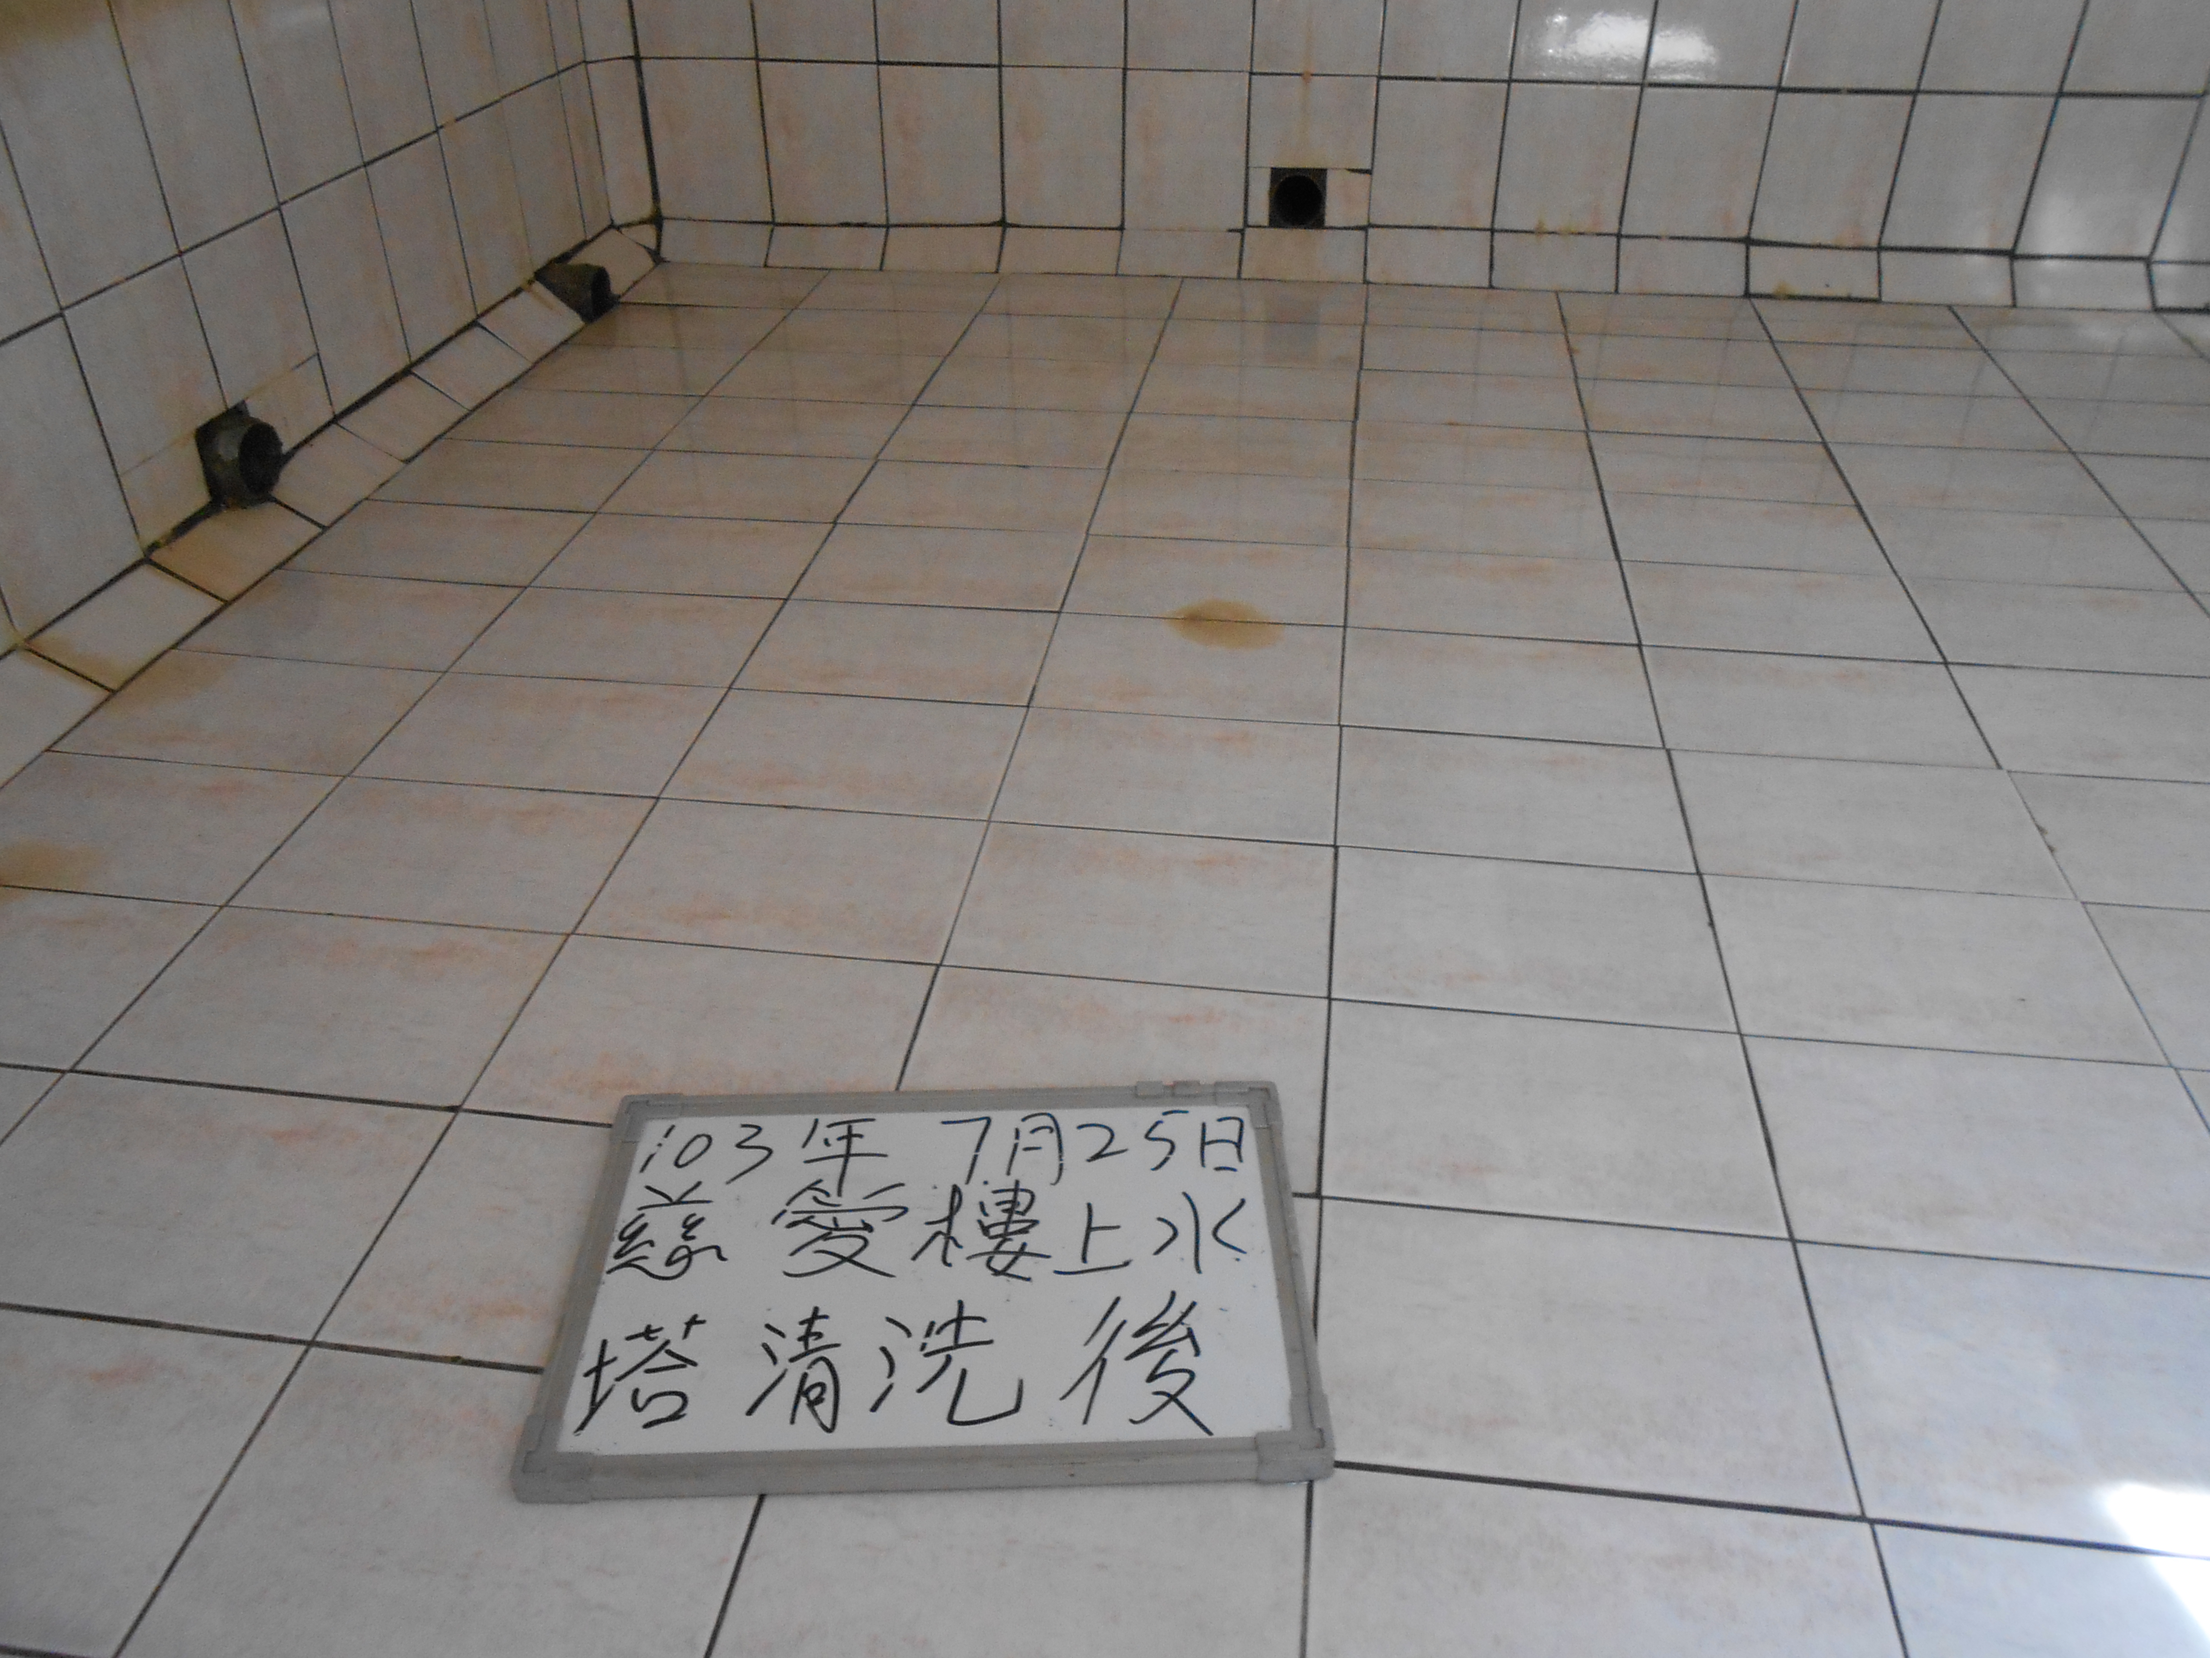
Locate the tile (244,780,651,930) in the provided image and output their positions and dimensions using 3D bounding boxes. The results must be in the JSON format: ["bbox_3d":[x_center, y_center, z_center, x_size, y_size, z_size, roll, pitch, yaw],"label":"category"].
[{"bbox_3d":[-0.564,0.024,1.436,0.300,0.010,0.199,4,35,7],"label":"tile"}]

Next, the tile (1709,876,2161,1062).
[{"bbox_3d":[0.635,0.110,1.296,0.300,0.010,0.198,4,35,7],"label":"tile"}]

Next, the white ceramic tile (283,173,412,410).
[{"bbox_3d":[-0.958,-0.678,2.100,0.010,0.254,0.197,4,35,7],"label":"white ceramic tile"}]

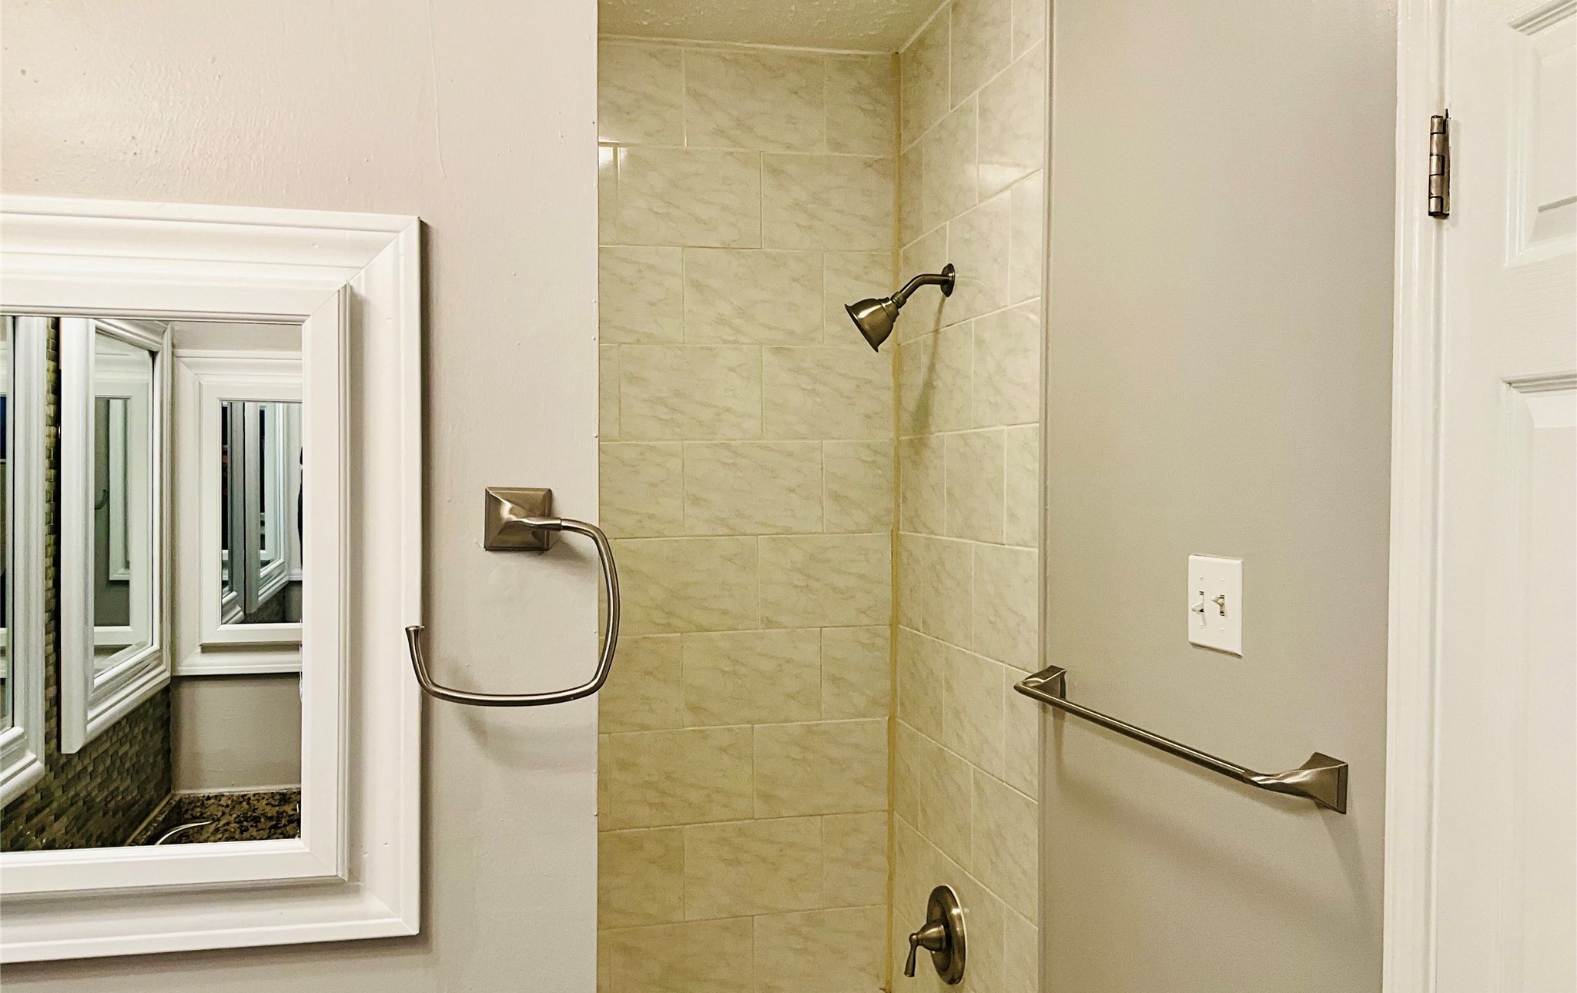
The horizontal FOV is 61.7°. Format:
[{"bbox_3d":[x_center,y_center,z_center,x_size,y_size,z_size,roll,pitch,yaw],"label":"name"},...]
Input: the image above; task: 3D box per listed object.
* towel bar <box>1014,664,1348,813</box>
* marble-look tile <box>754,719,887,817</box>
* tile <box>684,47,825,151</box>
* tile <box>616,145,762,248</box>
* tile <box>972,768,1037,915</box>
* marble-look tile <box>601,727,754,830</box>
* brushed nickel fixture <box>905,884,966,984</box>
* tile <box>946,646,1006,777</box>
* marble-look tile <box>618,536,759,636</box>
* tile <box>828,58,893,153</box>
[{"bbox_3d":[0.459,0.297,1.722,0.080,0.053,0.735,0,1,-13],"label":"towel bar"},{"bbox_3d":[0.071,0.592,2.858,0.294,0.200,0.010,0,1,-13],"label":"marble-look tile"},{"bbox_3d":[-0.070,-0.840,2.814,0.303,0.205,0.010,0,1,-14],"label":"tile"},{"bbox_3d":[-0.208,-0.630,2.796,0.307,0.203,0.012,0,1,-15],"label":"tile"},{"bbox_3d":[0.377,0.599,2.294,0.012,0.203,0.294,0,1,-13],"label":"tile"},{"bbox_3d":[-0.224,0.593,2.790,0.306,0.202,0.010,0,1,-13],"label":"marble-look tile"},{"bbox_3d":[0.269,0.849,2.546,0.095,0.170,0.168,0,1,-13],"label":"brushed nickel fixture"},{"bbox_3d":[0.340,0.386,2.410,0.010,0.202,0.304,0,1,-13],"label":"tile"},{"bbox_3d":[-0.210,0.186,2.787,0.298,0.200,0.010,0,1,-13],"label":"marble-look tile"},{"bbox_3d":[0.158,-0.846,2.870,0.156,0.209,0.010,0,1,-14],"label":"tile"}]

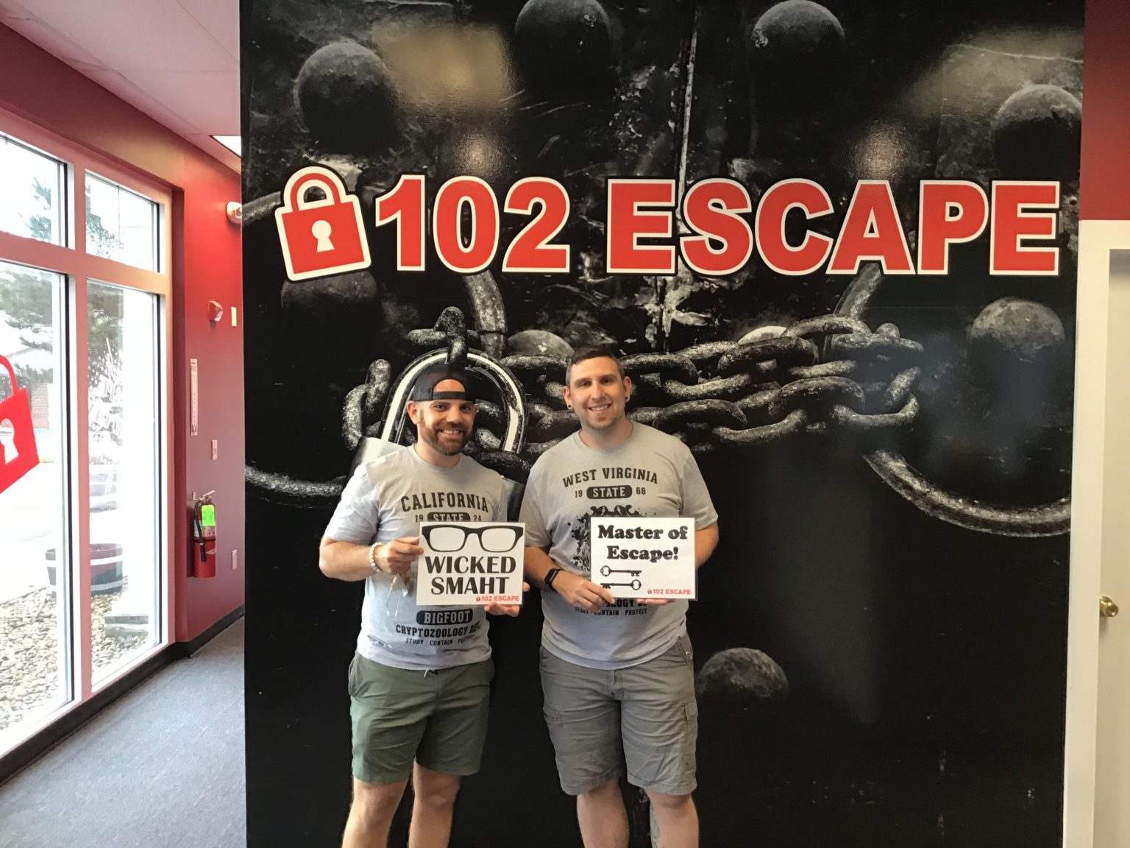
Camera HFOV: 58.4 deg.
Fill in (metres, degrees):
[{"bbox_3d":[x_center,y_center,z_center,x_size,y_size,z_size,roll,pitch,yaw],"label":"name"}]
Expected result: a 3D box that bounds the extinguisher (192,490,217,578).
[{"bbox_3d":[-2.100,0.641,5.900,0.145,0.510,0.170,0,2,3],"label":"extinguisher"}]

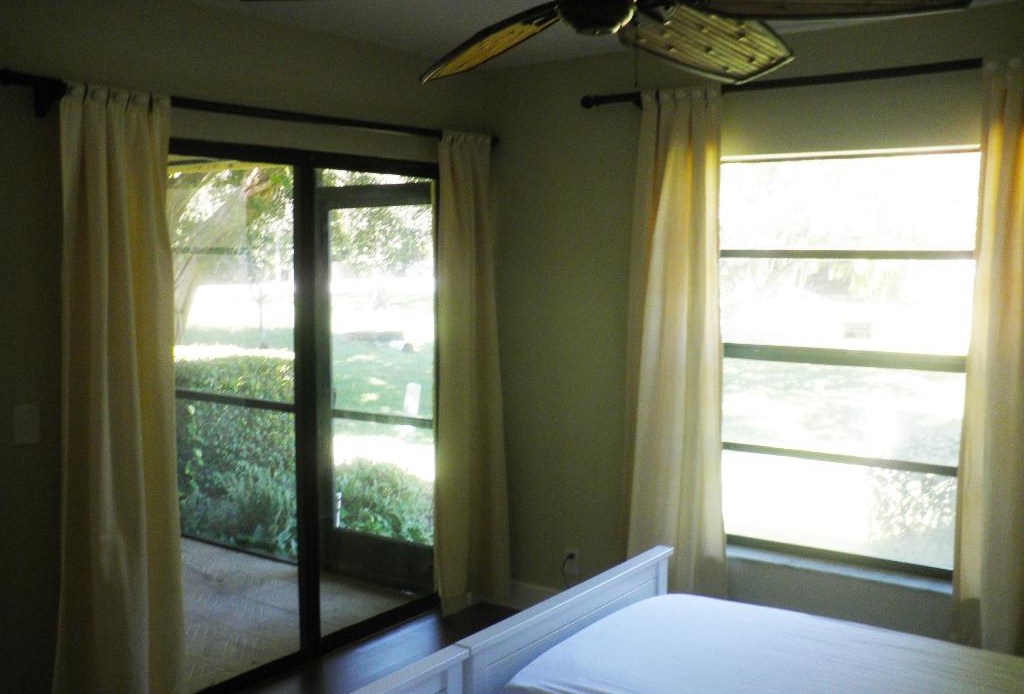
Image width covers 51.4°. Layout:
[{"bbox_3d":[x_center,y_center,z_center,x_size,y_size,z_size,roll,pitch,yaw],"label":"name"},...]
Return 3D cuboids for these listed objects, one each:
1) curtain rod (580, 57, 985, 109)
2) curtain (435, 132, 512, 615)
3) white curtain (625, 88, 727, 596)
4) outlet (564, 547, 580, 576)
[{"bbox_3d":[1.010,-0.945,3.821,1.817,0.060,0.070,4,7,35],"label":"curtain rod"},{"bbox_3d":[-0.167,0.120,4.618,0.159,2.064,0.419,4,7,35],"label":"curtain"},{"bbox_3d":[0.648,0.037,4.166,0.419,2.080,0.156,4,7,35],"label":"white curtain"},{"bbox_3d":[0.261,0.946,4.696,0.074,0.119,0.013,4,7,35],"label":"outlet"}]

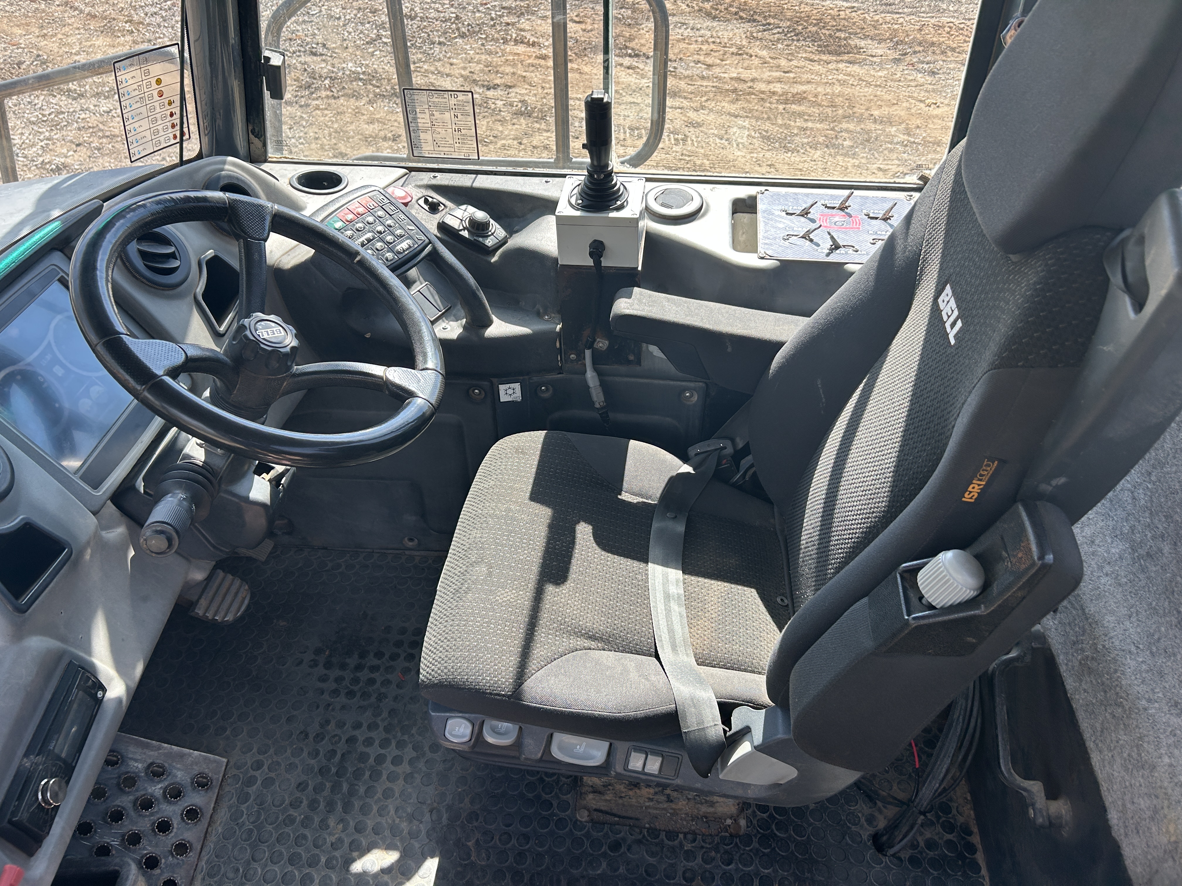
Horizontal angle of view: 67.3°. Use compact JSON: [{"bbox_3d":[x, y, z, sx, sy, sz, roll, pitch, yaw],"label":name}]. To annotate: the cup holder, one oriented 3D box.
[{"bbox_3d":[-0.460,-0.421,1.519,0.100,0.060,0.100,3,41,4],"label":"cup holder"}]

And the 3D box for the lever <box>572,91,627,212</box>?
[{"bbox_3d":[0.013,-0.466,1.396,0.090,0.172,0.090,3,41,4],"label":"lever"}]

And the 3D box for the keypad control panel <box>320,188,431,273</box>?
[{"bbox_3d":[-0.344,-0.330,1.421,0.140,0.035,0.135,44,52,1],"label":"keypad control panel"}]

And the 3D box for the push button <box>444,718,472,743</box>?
[{"bbox_3d":[-0.182,0.391,1.210,0.038,0.034,0.020,3,6,4],"label":"push button"}]

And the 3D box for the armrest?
[{"bbox_3d":[0.206,-0.157,1.415,0.350,0.115,0.080,9,41,-1],"label":"armrest"}]

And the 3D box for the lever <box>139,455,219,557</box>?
[{"bbox_3d":[-0.504,0.080,1.090,0.068,0.070,0.150,-3,28,-3],"label":"lever"}]

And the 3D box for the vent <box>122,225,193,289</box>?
[{"bbox_3d":[-0.586,-0.253,1.200,0.035,0.098,0.098,-22,35,31],"label":"vent"}]

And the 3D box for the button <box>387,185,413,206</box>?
[{"bbox_3d":[-0.312,-0.405,1.455,0.043,0.030,0.043,21,49,-11],"label":"button"}]

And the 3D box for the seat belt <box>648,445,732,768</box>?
[{"bbox_3d":[0.148,0.216,1.321,0.130,0.190,0.510,3,41,4],"label":"seat belt"}]

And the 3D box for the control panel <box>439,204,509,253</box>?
[{"bbox_3d":[-0.190,-0.348,1.440,0.102,0.042,0.068,36,46,12],"label":"control panel"}]

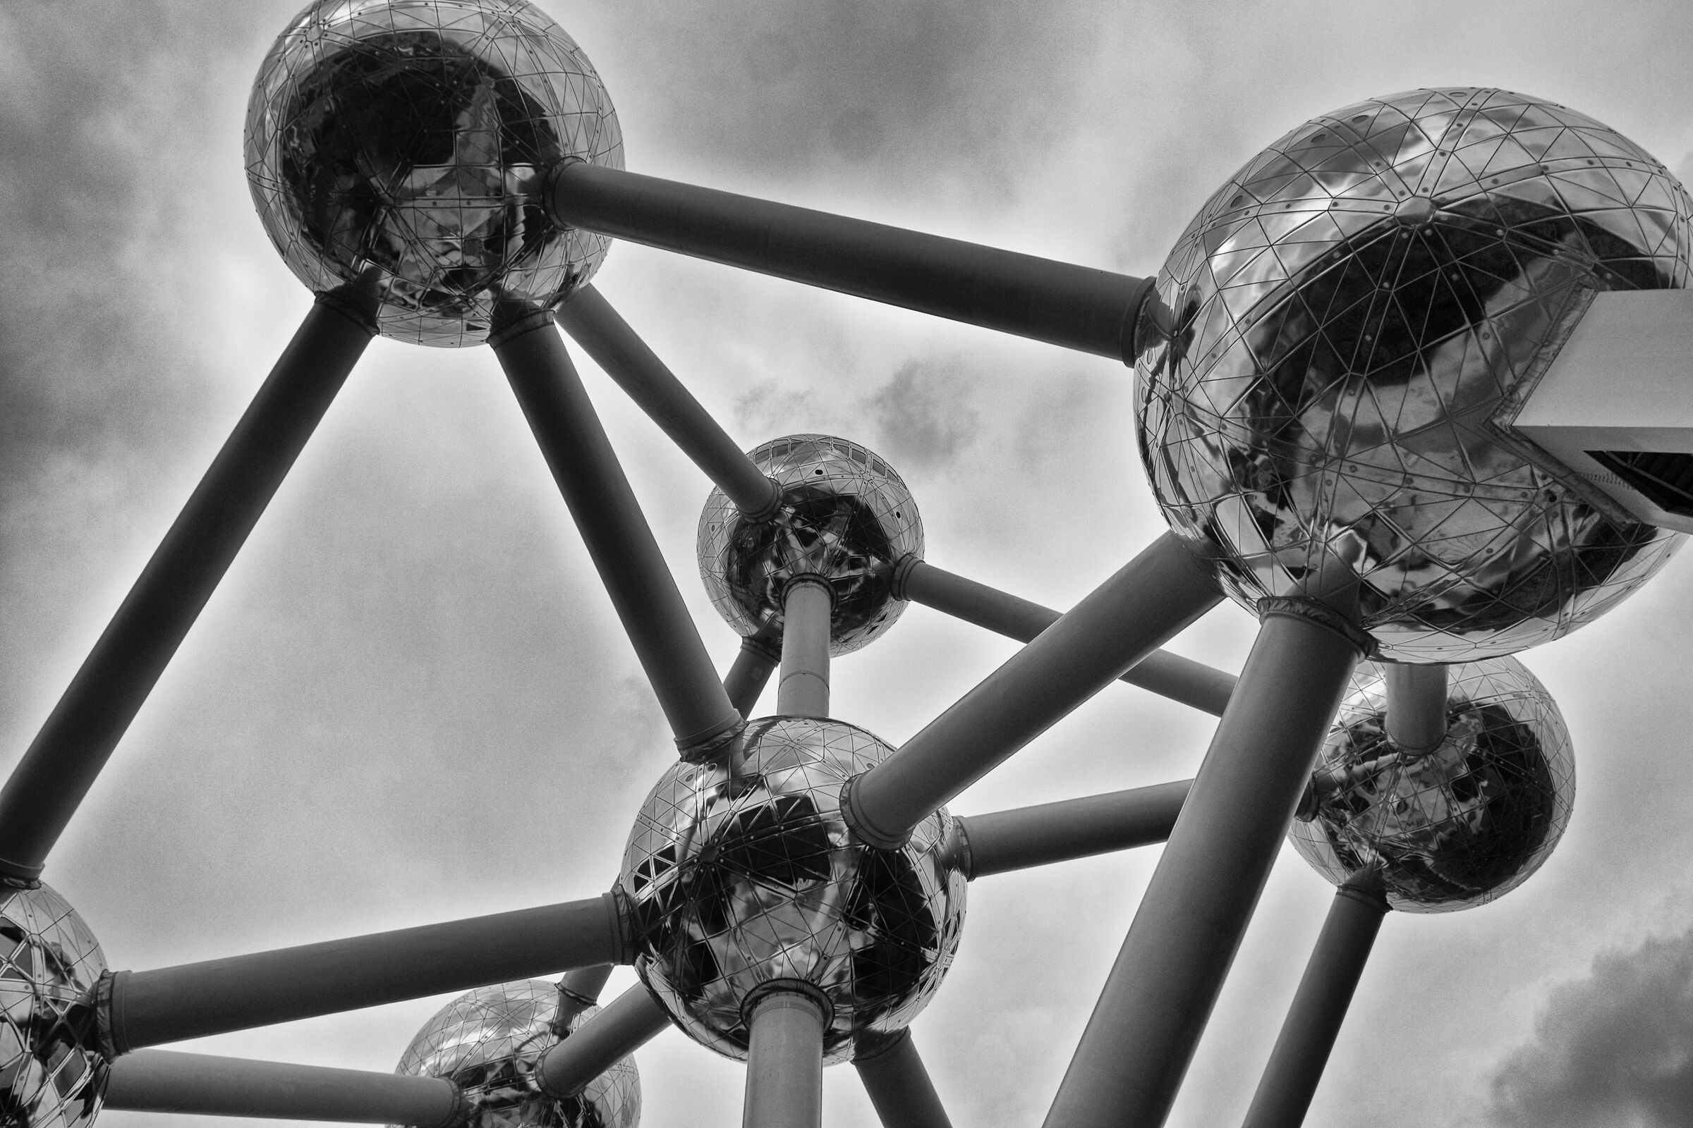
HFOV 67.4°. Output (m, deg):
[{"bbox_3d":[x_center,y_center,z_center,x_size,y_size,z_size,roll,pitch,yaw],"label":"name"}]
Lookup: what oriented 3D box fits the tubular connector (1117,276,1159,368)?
[{"bbox_3d":[10.850,-8.650,45.700,0.900,3.300,3.300,20,-60,28],"label":"tubular connector"}]

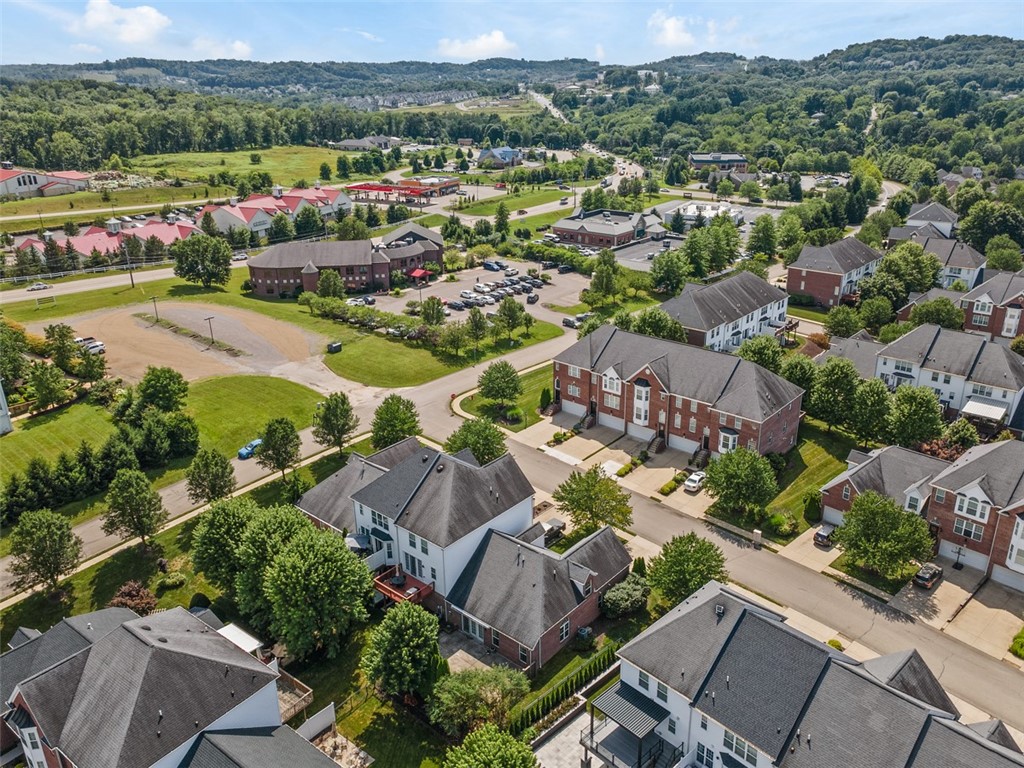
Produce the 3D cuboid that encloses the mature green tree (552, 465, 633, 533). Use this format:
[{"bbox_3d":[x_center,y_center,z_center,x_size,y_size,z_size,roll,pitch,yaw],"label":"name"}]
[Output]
[{"bbox_3d":[9.440,13.880,83.600,9.330,8.420,9.330,-1,21,0],"label":"mature green tree"}]

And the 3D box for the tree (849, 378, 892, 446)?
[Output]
[{"bbox_3d":[52.215,4.386,103.721,6.200,10.800,6.200,-1,21,0],"label":"tree"}]

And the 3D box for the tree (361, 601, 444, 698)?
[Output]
[{"bbox_3d":[-9.463,23.435,61.794,7.404,9.397,7.404,-1,20,0],"label":"tree"}]

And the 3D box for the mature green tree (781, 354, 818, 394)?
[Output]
[{"bbox_3d":[46.370,0.380,114.810,6.300,10.500,6.300,-1,21,0],"label":"mature green tree"}]

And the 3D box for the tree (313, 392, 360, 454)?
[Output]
[{"bbox_3d":[-25.046,5.898,101.832,6.847,9.593,6.847,-1,20,0],"label":"tree"}]

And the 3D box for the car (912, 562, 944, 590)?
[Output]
[{"bbox_3d":[48.631,22.503,83.000,4.450,1.650,1.850,-18,26,-39],"label":"car"}]

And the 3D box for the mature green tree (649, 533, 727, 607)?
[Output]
[{"bbox_3d":[18.030,19.280,72.870,7.960,7.670,7.960,-1,21,0],"label":"mature green tree"}]

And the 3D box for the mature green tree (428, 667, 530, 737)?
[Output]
[{"bbox_3d":[-2.701,26.384,59.000,8.500,5.600,7.200,-1,20,0],"label":"mature green tree"}]

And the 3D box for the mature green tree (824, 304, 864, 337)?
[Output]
[{"bbox_3d":[66.409,-12.149,142.467,7.870,7.527,7.870,-1,20,0],"label":"mature green tree"}]

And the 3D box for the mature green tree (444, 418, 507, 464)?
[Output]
[{"bbox_3d":[-5.030,8.890,98.200,8.800,8.500,8.800,-2,21,-3],"label":"mature green tree"}]

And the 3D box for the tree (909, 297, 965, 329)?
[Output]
[{"bbox_3d":[93.560,-14.760,156.500,10.900,8.500,10.900,12,25,29],"label":"tree"}]

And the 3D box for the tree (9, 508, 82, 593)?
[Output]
[{"bbox_3d":[-46.971,17.090,71.969,6.366,9.342,6.366,-1,20,0],"label":"tree"}]

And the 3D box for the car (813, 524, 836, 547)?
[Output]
[{"bbox_3d":[39.370,18.360,87.990,4.600,1.680,1.820,-20,28,-40],"label":"car"}]

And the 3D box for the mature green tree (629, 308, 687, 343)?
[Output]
[{"bbox_3d":[25.250,-6.671,124.969,9.000,13.300,9.000,-1,21,0],"label":"mature green tree"}]

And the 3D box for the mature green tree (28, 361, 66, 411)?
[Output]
[{"bbox_3d":[-80.758,0.192,123.773,5.800,8.900,5.800,-1,21,0],"label":"mature green tree"}]

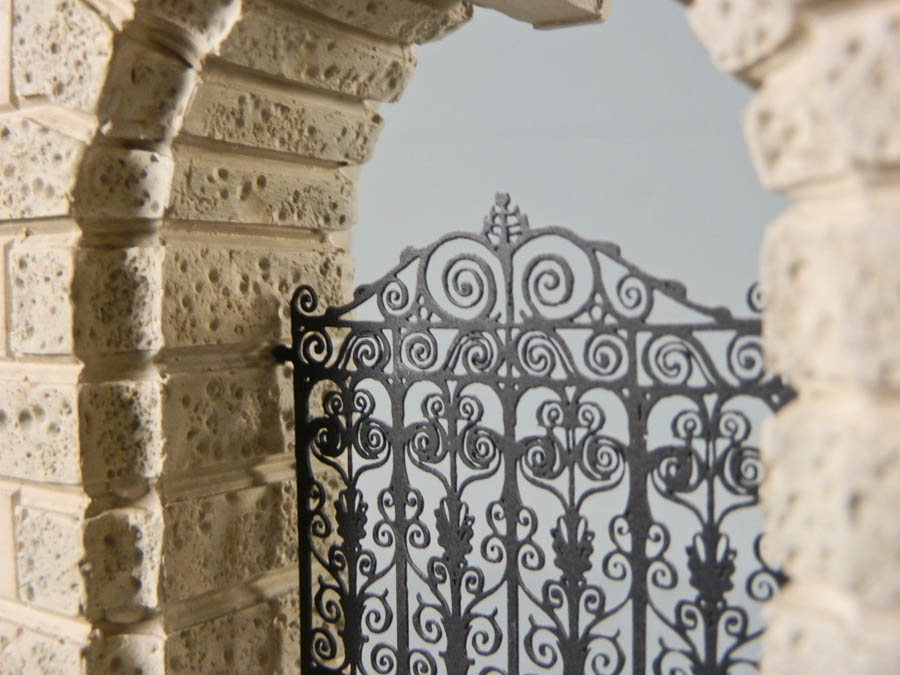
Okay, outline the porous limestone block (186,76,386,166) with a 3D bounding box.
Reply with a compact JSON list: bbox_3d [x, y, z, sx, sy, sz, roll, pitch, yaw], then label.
[{"bbox_3d":[-0.053,-0.069,0.310,0.014,0.018,0.078,26,16,32],"label":"porous limestone block"}]

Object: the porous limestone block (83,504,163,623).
[{"bbox_3d":[-0.094,0.065,0.282,0.018,0.031,0.018,1,3,35],"label":"porous limestone block"}]

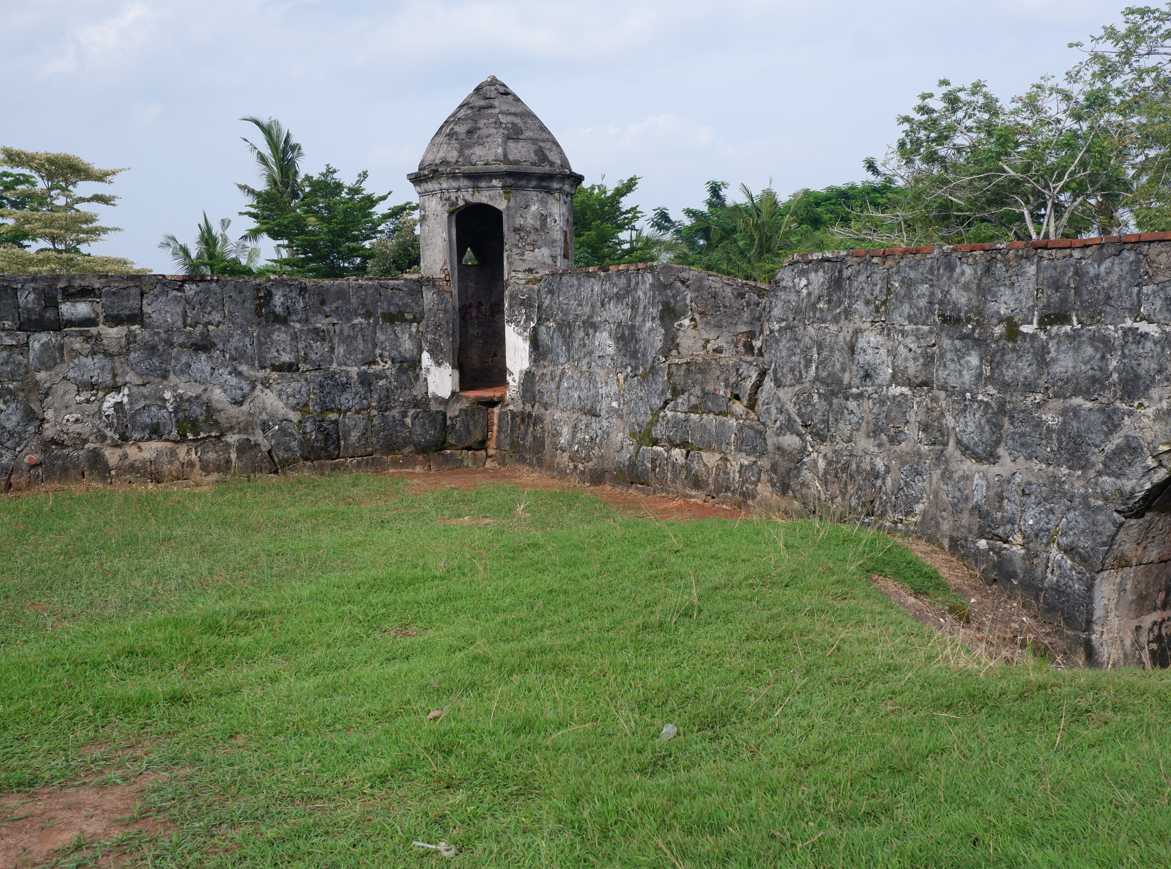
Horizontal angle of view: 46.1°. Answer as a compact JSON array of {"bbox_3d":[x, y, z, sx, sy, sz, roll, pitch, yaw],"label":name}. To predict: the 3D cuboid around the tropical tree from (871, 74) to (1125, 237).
[{"bbox_3d":[7.109,-2.135,23.909,4.500,8.043,4.400,1,5,16],"label":"tropical tree"}]

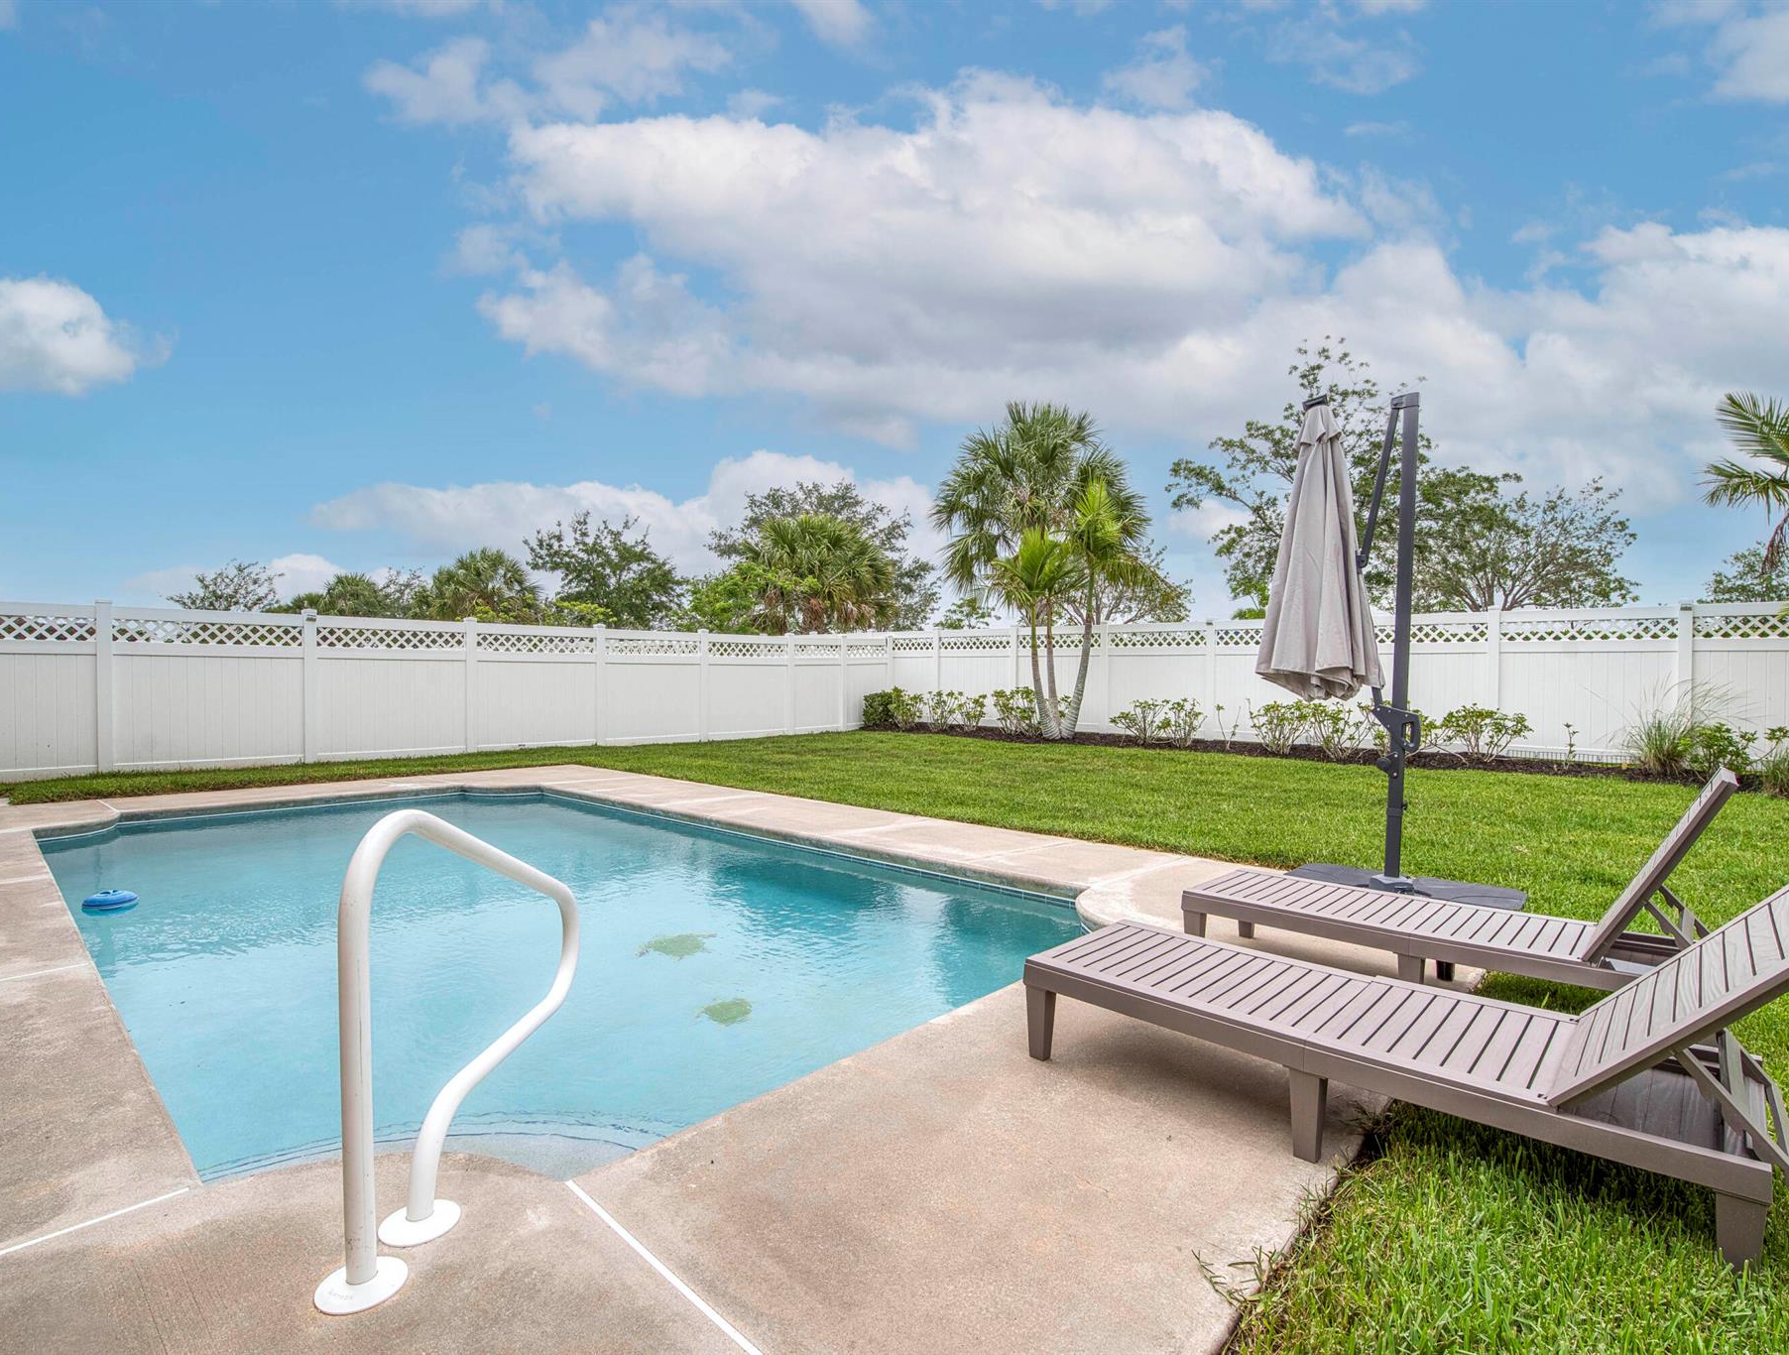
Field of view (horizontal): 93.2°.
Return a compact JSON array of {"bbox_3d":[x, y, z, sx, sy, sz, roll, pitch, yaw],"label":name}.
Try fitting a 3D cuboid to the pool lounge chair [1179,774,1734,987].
[{"bbox_3d":[1.872,0.685,2.930,1.554,0.860,0.571,0,0,43],"label":"pool lounge chair"}]

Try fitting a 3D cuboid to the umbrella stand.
[{"bbox_3d":[2.384,-0.143,4.133,0.980,2.520,1.000,0,0,-45],"label":"umbrella stand"}]

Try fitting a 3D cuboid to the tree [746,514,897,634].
[{"bbox_3d":[-1.807,-1.480,21.001,3.700,5.200,3.700,0,0,0],"label":"tree"}]

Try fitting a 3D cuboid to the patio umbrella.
[{"bbox_3d":[2.221,-0.663,4.440,0.620,1.580,0.620,0,0,-45],"label":"patio umbrella"}]

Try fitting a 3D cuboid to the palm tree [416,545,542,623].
[{"bbox_3d":[-11.966,-1.296,24.501,3.300,4.800,3.300,0,0,0],"label":"palm tree"}]

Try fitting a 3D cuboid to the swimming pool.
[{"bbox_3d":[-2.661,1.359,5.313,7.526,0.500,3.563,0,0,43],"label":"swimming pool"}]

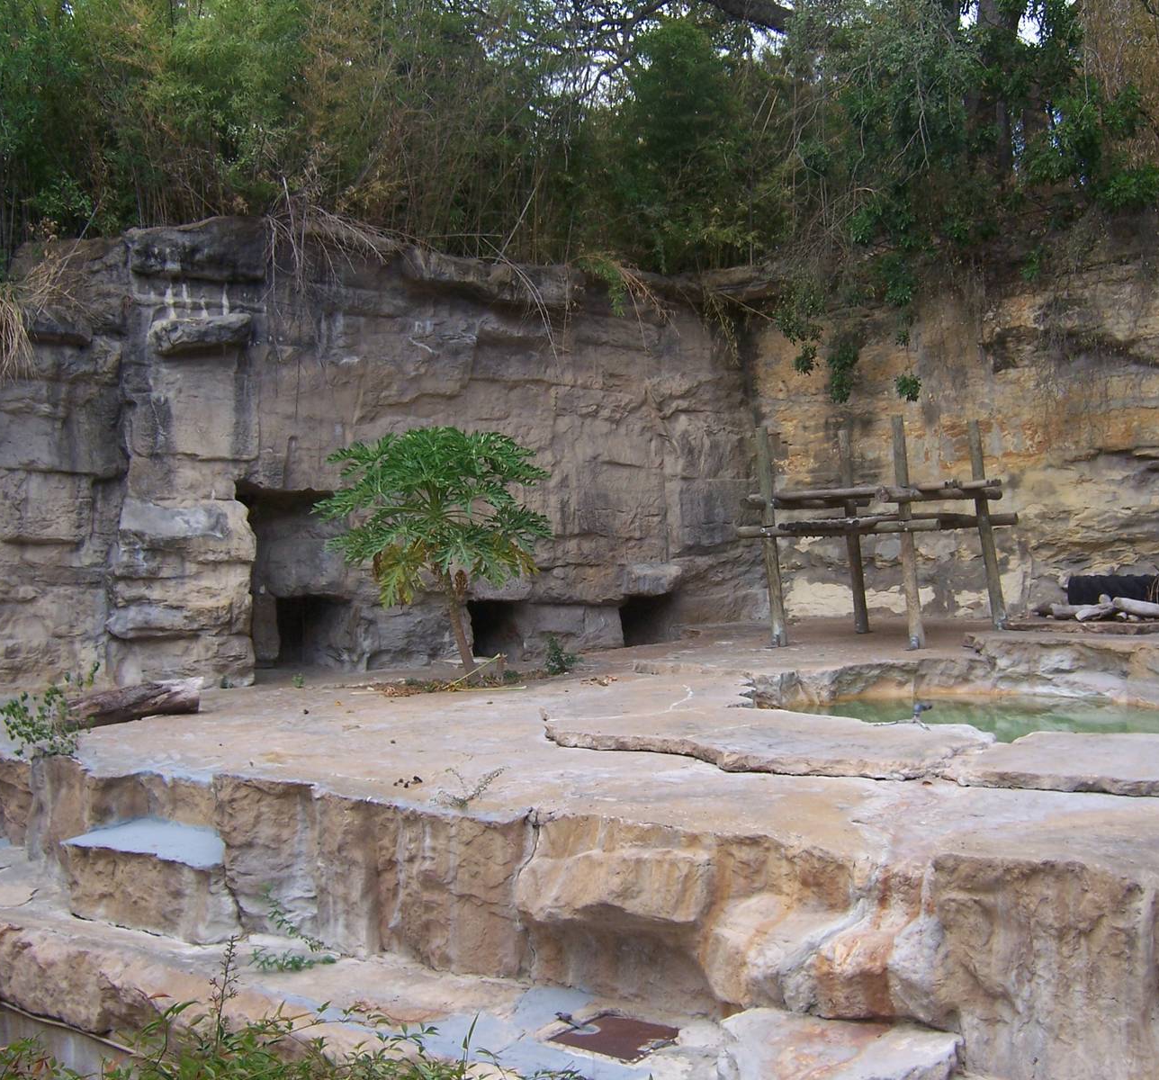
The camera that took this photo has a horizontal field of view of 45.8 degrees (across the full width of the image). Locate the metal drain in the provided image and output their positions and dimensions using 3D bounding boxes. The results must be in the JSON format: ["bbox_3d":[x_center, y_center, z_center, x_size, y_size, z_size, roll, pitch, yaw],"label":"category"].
[{"bbox_3d":[0.201,2.832,7.782,0.543,0.049,0.504,-2,1,38],"label":"metal drain"}]

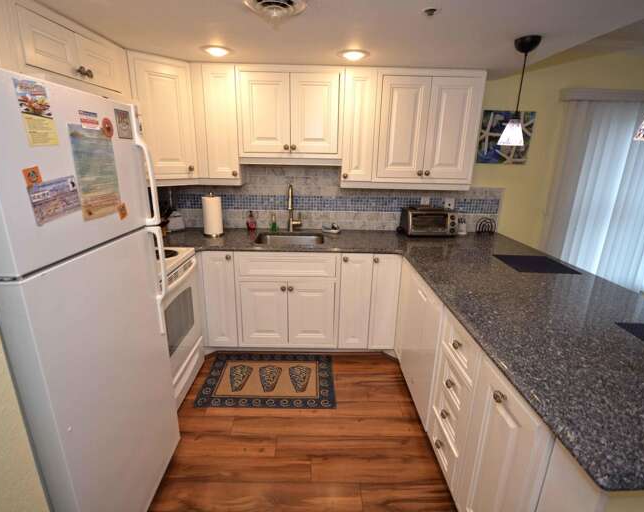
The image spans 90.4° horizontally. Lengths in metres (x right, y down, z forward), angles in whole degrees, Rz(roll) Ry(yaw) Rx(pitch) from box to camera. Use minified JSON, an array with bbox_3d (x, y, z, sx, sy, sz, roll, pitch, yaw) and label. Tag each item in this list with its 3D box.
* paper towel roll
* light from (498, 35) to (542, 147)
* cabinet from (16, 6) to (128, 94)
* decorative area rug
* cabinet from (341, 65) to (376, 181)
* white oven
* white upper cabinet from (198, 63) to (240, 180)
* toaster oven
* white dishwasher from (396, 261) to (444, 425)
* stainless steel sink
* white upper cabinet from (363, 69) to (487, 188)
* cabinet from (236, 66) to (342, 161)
[{"bbox_3d":[-0.862,-0.312,2.524,0.145,0.305,0.145,1,18,-1],"label":"paper towel roll"},{"bbox_3d":[1.053,-0.859,1.699,0.125,0.515,0.125,1,17,-1],"label":"light"},{"bbox_3d":[-1.348,-0.986,1.599,0.331,0.300,0.770,1,17,-1],"label":"cabinet"},{"bbox_3d":[-0.368,0.882,2.307,0.920,0.010,0.562,1,18,-1],"label":"decorative area rug"},{"bbox_3d":[0.265,-0.955,2.438,0.229,0.765,0.330,1,18,-1],"label":"cabinet"},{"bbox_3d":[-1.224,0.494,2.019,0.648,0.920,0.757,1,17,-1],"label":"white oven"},{"bbox_3d":[-0.713,-0.966,2.426,0.235,0.785,0.330,1,18,-1],"label":"white upper cabinet"},{"bbox_3d":[0.932,-0.291,2.808,0.405,0.215,0.240,1,17,-1],"label":"toaster oven"},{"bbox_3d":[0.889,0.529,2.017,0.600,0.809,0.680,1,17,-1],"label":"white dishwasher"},{"bbox_3d":[-0.238,-0.041,2.530,0.540,0.190,0.370,1,18,-1],"label":"stainless steel sink"},{"bbox_3d":[0.747,-0.936,2.449,0.745,0.800,0.330,1,18,-1],"label":"white upper cabinet"},{"bbox_3d":[-0.229,-1.066,2.483,0.776,0.625,0.330,1,17,-1],"label":"cabinet"}]

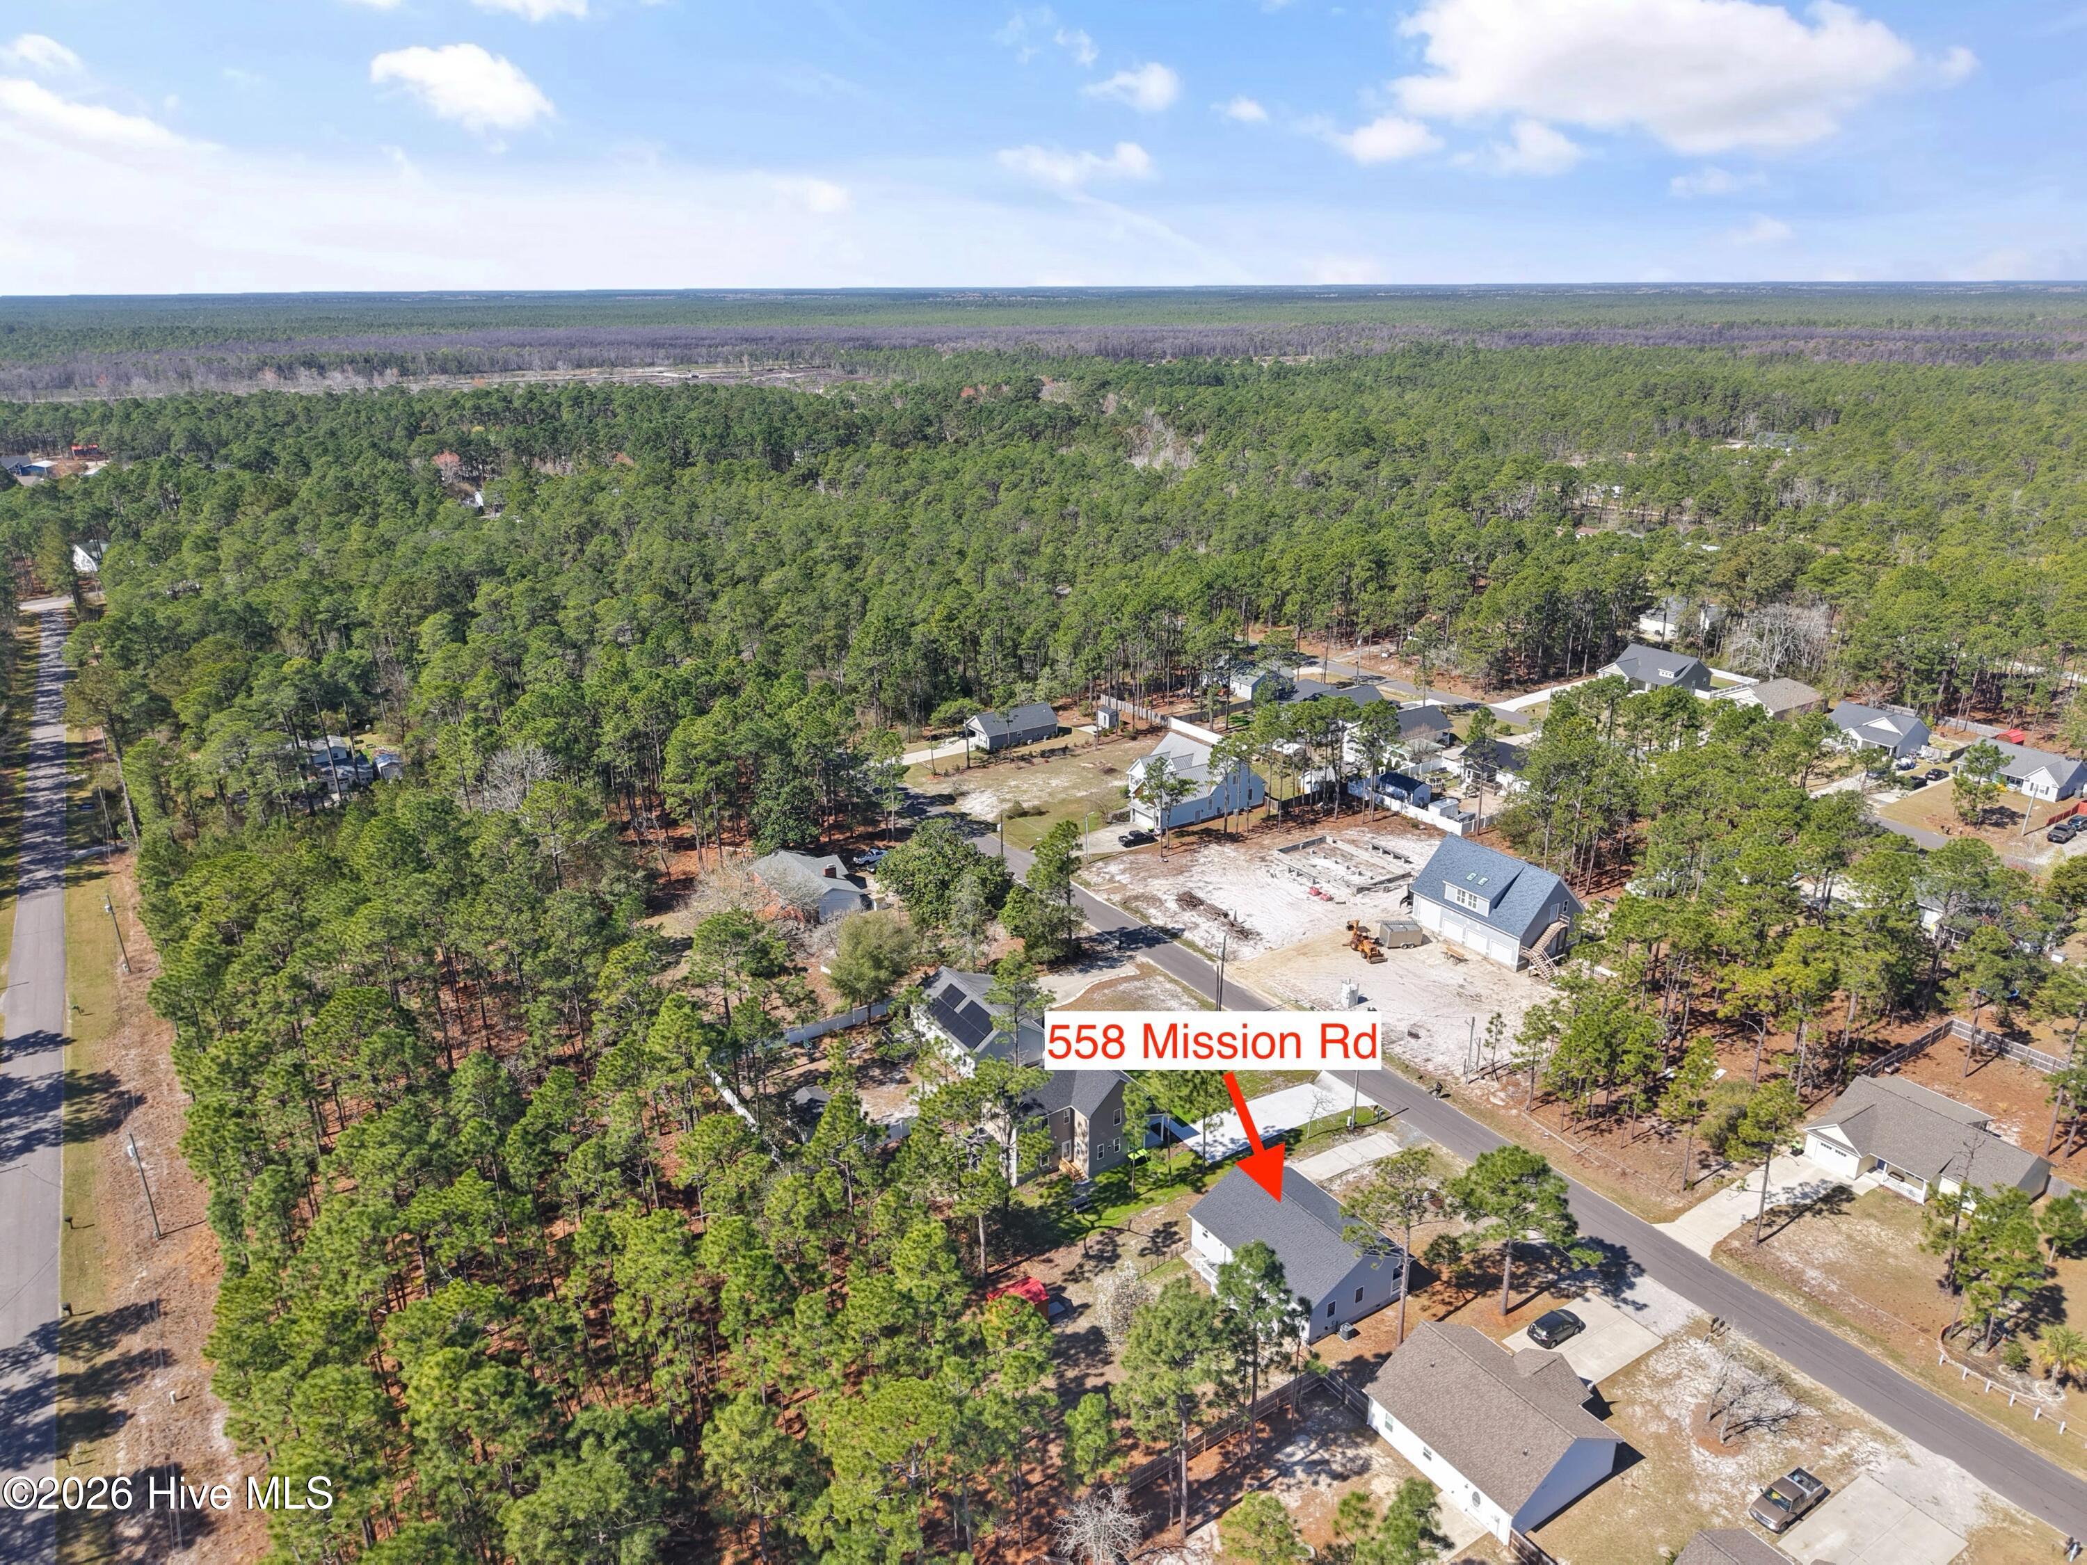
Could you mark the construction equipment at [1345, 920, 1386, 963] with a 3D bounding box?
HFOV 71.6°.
[{"bbox_3d":[37.734,18.356,169.686,2.250,3.300,5.900,-8,20,-20],"label":"construction equipment"}]

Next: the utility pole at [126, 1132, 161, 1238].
[{"bbox_3d":[-74.147,33.383,119.167,0.700,10.092,0.500,-13,22,-30],"label":"utility pole"}]

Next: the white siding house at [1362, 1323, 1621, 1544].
[{"bbox_3d":[30.742,42.173,97.524,12.780,5.500,13.020,-12,22,-31],"label":"white siding house"}]

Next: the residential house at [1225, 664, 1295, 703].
[{"bbox_3d":[41.872,-19.956,277.196,12.190,5.310,8.260,-12,22,-31],"label":"residential house"}]

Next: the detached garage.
[{"bbox_3d":[54.470,13.454,173.281,12.090,9.930,16.610,-12,22,-31],"label":"detached garage"}]

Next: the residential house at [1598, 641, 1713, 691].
[{"bbox_3d":[117.817,-21.613,278.281,16.320,6.680,14.450,-12,22,-31],"label":"residential house"}]

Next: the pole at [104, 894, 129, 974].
[{"bbox_3d":[-106.307,17.531,166.118,0.700,9.840,0.500,-13,22,-30],"label":"pole"}]

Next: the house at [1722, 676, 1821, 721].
[{"bbox_3d":[131.997,-15.214,261.437,15.820,5.410,11.500,-12,22,-31],"label":"house"}]

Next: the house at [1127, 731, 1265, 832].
[{"bbox_3d":[20.585,-0.710,217.247,20.777,9.122,16.824,-13,23,-32],"label":"house"}]

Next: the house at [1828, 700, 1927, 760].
[{"bbox_3d":[139.581,-9.190,244.036,12.770,5.980,14.392,-12,22,-30],"label":"house"}]

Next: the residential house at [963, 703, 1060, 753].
[{"bbox_3d":[-5.604,-10.016,250.938,14.493,5.068,8.919,-13,23,-32],"label":"residential house"}]

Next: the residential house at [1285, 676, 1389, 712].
[{"bbox_3d":[52.424,-15.200,264.073,15.912,5.473,15.203,-12,22,-30],"label":"residential house"}]

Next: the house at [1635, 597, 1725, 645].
[{"bbox_3d":[141.063,-36.148,320.261,13.760,6.390,13.760,-11,22,-28],"label":"house"}]

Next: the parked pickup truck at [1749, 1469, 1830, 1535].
[{"bbox_3d":[47.788,45.961,92.862,5.600,1.780,1.880,-13,23,-32],"label":"parked pickup truck"}]

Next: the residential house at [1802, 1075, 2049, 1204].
[{"bbox_3d":[78.774,31.606,127.509,15.820,5.210,15.730,-12,22,-31],"label":"residential house"}]

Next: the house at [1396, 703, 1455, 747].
[{"bbox_3d":[61.978,-9.152,245.903,13.480,5.777,9.527,-12,22,-30],"label":"house"}]

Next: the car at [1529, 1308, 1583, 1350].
[{"bbox_3d":[38.392,40.628,108.040,4.300,1.470,1.740,-12,22,-31],"label":"car"}]

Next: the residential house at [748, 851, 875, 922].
[{"bbox_3d":[-29.806,12.804,185.899,10.743,4.764,16.216,-12,22,-30],"label":"residential house"}]

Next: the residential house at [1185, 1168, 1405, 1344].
[{"bbox_3d":[20.268,36.237,114.788,10.660,6.130,14.600,-12,22,-31],"label":"residential house"}]

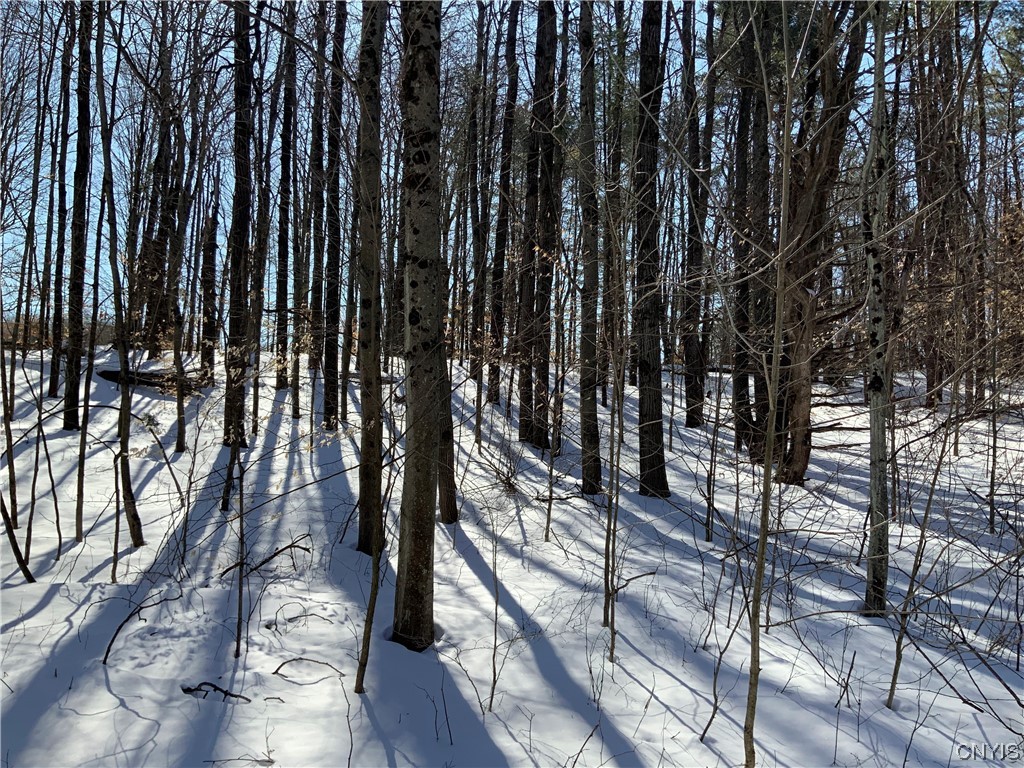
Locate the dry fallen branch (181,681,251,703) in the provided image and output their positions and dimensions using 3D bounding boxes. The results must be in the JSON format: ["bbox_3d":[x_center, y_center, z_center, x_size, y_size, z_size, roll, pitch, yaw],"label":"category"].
[{"bbox_3d":[-1.590,1.646,4.600,0.385,0.085,0.110,1,-2,12],"label":"dry fallen branch"}]

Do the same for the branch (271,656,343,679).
[{"bbox_3d":[-1.186,1.652,5.000,0.420,0.100,0.090,1,-2,3],"label":"branch"}]

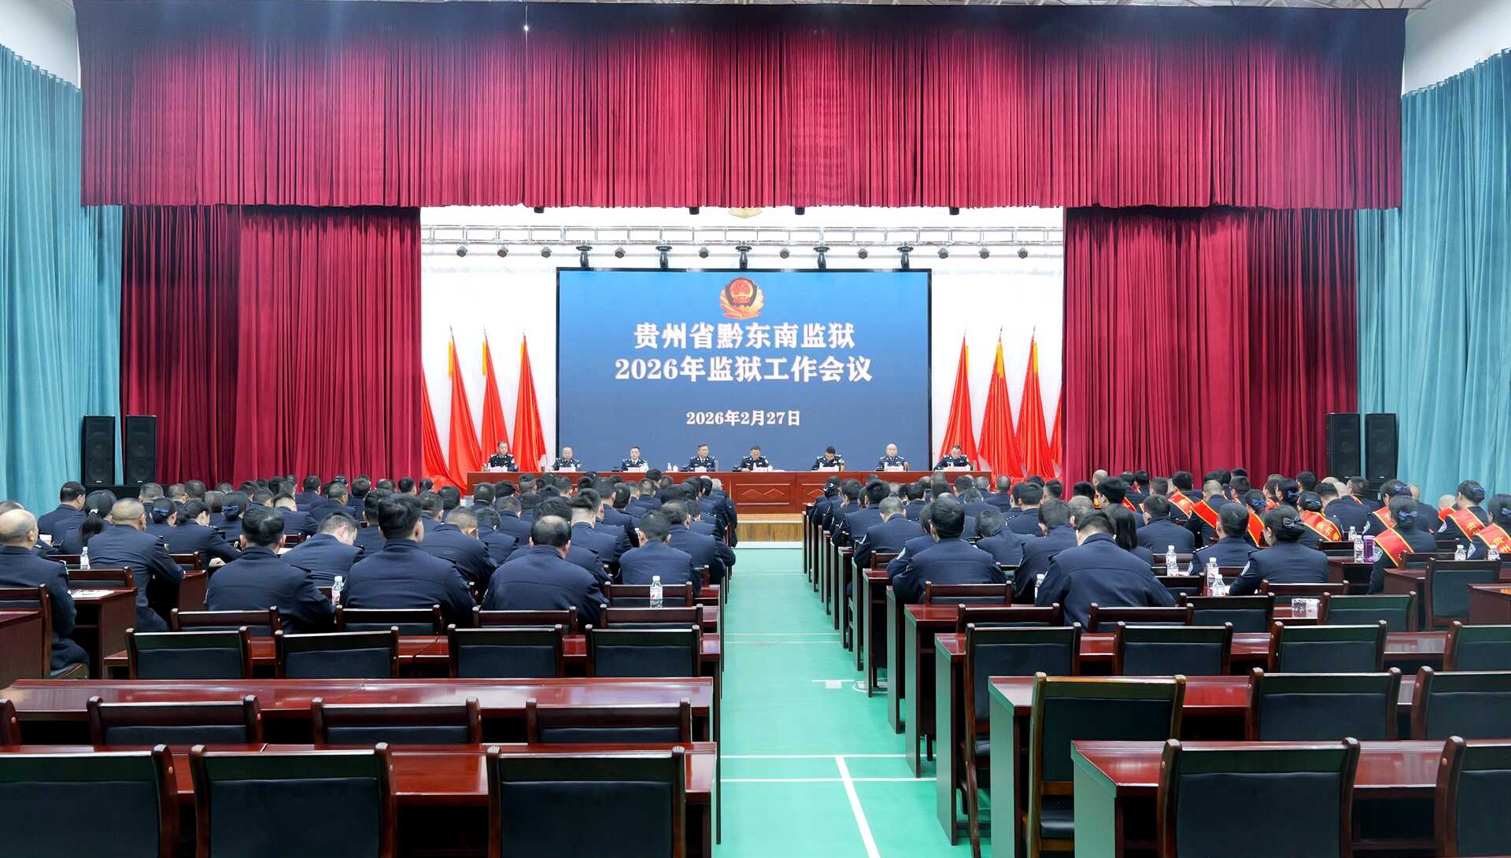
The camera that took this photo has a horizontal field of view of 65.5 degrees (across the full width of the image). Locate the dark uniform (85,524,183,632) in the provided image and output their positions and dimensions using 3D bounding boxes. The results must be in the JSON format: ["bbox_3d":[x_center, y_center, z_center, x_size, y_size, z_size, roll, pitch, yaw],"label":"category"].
[{"bbox_3d":[-3.755,0.921,7.100,0.570,0.710,0.520,0,-1,-1],"label":"dark uniform"}]

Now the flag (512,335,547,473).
[{"bbox_3d":[-4.554,-0.263,23.800,0.717,3.396,0.500,0,-1,-1],"label":"flag"}]

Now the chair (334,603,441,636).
[{"bbox_3d":[-1.551,1.189,5.203,0.445,0.900,0.570,0,-1,-1],"label":"chair"}]

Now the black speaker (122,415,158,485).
[{"bbox_3d":[-10.415,0.361,19.900,0.460,1.170,0.460,1,-1,-29],"label":"black speaker"}]

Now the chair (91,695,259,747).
[{"bbox_3d":[-1.554,1.172,3.370,0.455,0.920,0.530,0,-1,-1],"label":"chair"}]

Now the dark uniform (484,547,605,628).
[{"bbox_3d":[-0.930,0.829,5.200,0.550,0.620,0.480,0,-1,-1],"label":"dark uniform"}]

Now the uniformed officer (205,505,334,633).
[{"bbox_3d":[-2.120,0.995,5.280,0.570,1.290,0.700,0,-1,3],"label":"uniformed officer"}]

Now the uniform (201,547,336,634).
[{"bbox_3d":[-2.264,0.880,5.450,0.570,0.680,0.520,0,-1,-1],"label":"uniform"}]

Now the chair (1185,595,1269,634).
[{"bbox_3d":[2.152,1.213,5.610,0.455,0.920,0.530,0,-1,-1],"label":"chair"}]

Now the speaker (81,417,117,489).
[{"bbox_3d":[-11.134,0.365,19.900,0.460,1.170,0.460,1,-1,-36],"label":"speaker"}]

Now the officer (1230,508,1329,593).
[{"bbox_3d":[2.947,1.085,6.612,0.550,1.280,0.720,0,-1,-1],"label":"officer"}]

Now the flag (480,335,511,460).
[{"bbox_3d":[-5.353,-0.332,24.500,0.780,3.300,0.450,0,-1,-1],"label":"flag"}]

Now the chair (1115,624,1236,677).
[{"bbox_3d":[1.631,1.211,4.793,0.445,0.910,0.530,0,-1,0],"label":"chair"}]

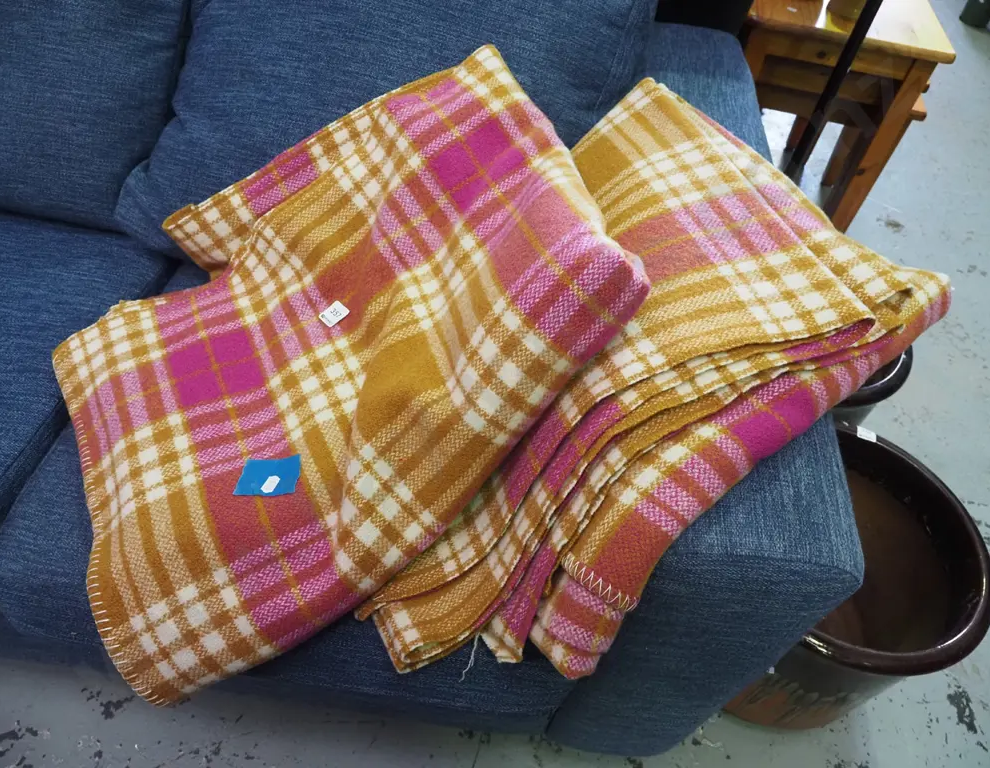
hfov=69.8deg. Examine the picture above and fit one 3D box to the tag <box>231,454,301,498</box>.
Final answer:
[{"bbox_3d":[-0.296,0.121,0.924,0.085,0.007,0.053,-5,65,-5],"label":"tag"}]

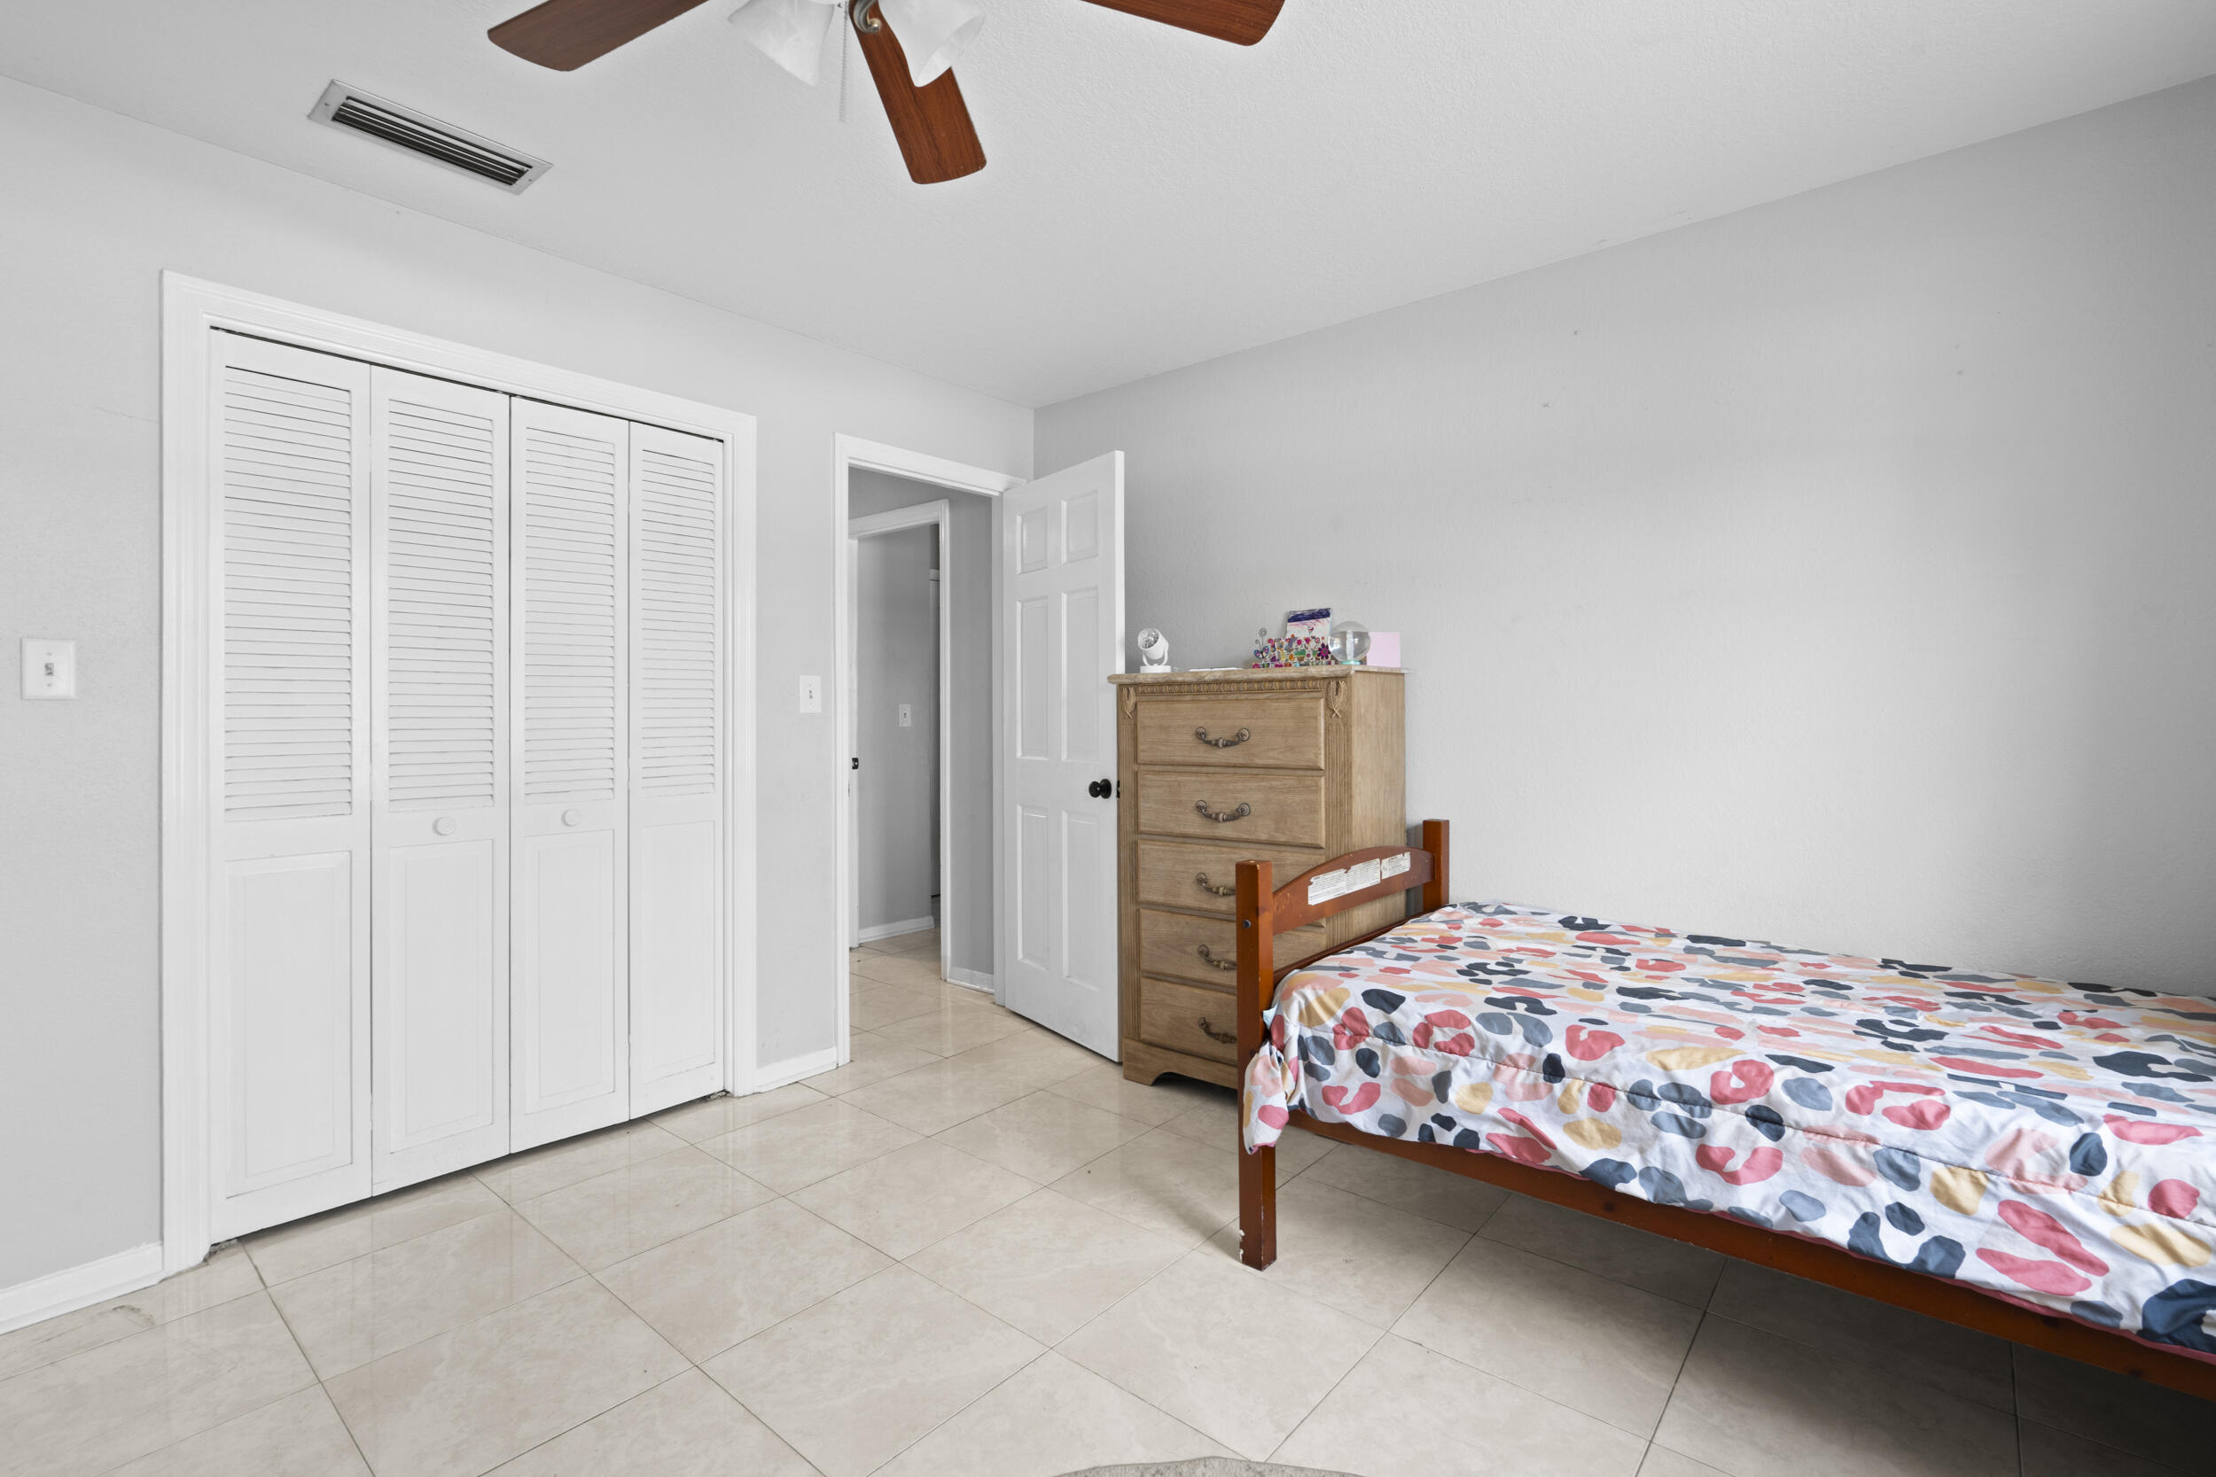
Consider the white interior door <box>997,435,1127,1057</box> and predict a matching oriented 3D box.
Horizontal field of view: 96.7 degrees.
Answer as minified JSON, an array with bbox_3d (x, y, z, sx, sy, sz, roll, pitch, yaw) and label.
[{"bbox_3d":[-0.172,0.054,3.599,0.037,2.043,0.747,-1,2,-36],"label":"white interior door"}]

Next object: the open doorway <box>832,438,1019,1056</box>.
[{"bbox_3d":[-0.652,0.028,3.670,0.130,2.120,0.896,1,2,41],"label":"open doorway"}]

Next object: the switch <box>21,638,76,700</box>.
[{"bbox_3d":[-2.080,-0.136,1.935,0.012,0.117,0.071,1,2,41],"label":"switch"}]

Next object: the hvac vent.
[{"bbox_3d":[-1.446,-1.272,2.119,0.193,0.025,0.394,1,2,41],"label":"hvac vent"}]

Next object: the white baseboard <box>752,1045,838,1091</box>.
[{"bbox_3d":[-0.998,1.065,3.186,0.018,0.078,0.288,1,2,41],"label":"white baseboard"}]

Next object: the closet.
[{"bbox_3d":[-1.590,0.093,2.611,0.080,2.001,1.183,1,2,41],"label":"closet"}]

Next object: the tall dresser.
[{"bbox_3d":[0.464,0.453,3.095,0.855,1.308,0.400,1,2,40],"label":"tall dresser"}]

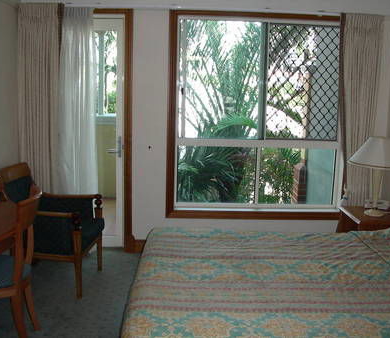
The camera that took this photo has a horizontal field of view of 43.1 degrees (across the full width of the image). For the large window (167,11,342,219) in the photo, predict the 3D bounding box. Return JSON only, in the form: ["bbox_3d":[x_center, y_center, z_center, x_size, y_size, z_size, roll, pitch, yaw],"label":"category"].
[{"bbox_3d":[0.560,-0.439,4.441,1.587,1.849,0.116,1,10,-1],"label":"large window"}]

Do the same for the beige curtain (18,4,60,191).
[{"bbox_3d":[-1.357,-0.299,4.310,0.349,2.162,0.124,1,10,-1],"label":"beige curtain"}]

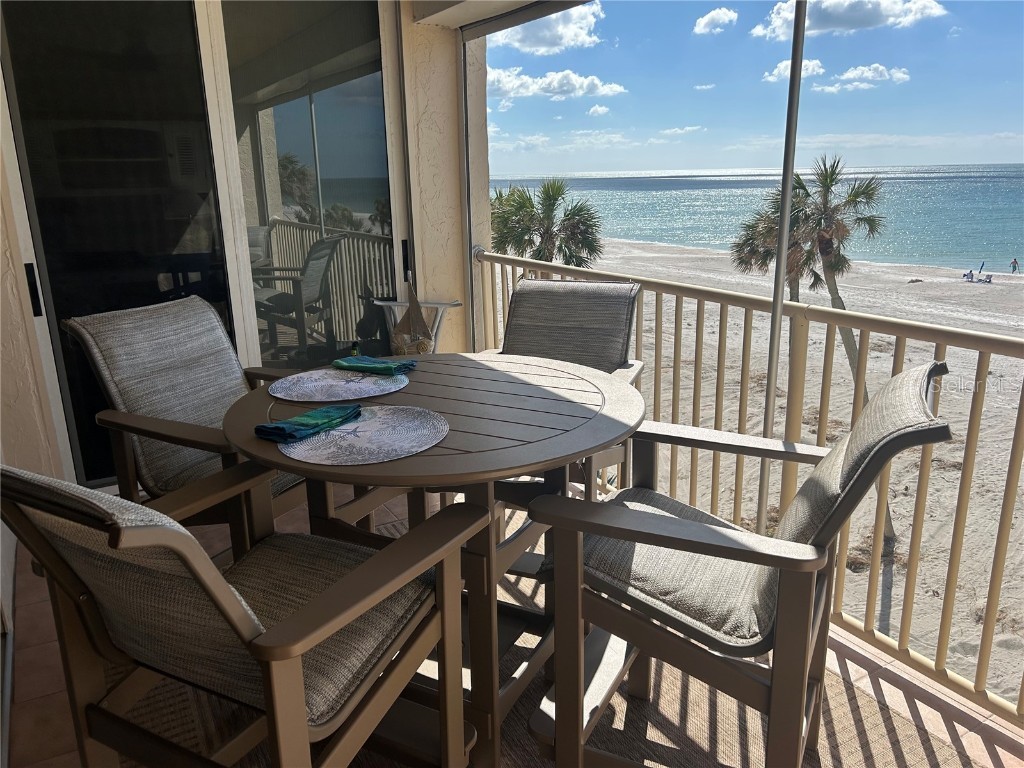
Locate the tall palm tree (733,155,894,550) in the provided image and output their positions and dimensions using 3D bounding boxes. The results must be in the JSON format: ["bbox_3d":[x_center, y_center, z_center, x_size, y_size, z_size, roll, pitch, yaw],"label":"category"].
[{"bbox_3d":[8.354,-0.848,20.895,4.500,10.300,3.700,7,17,27],"label":"tall palm tree"}]

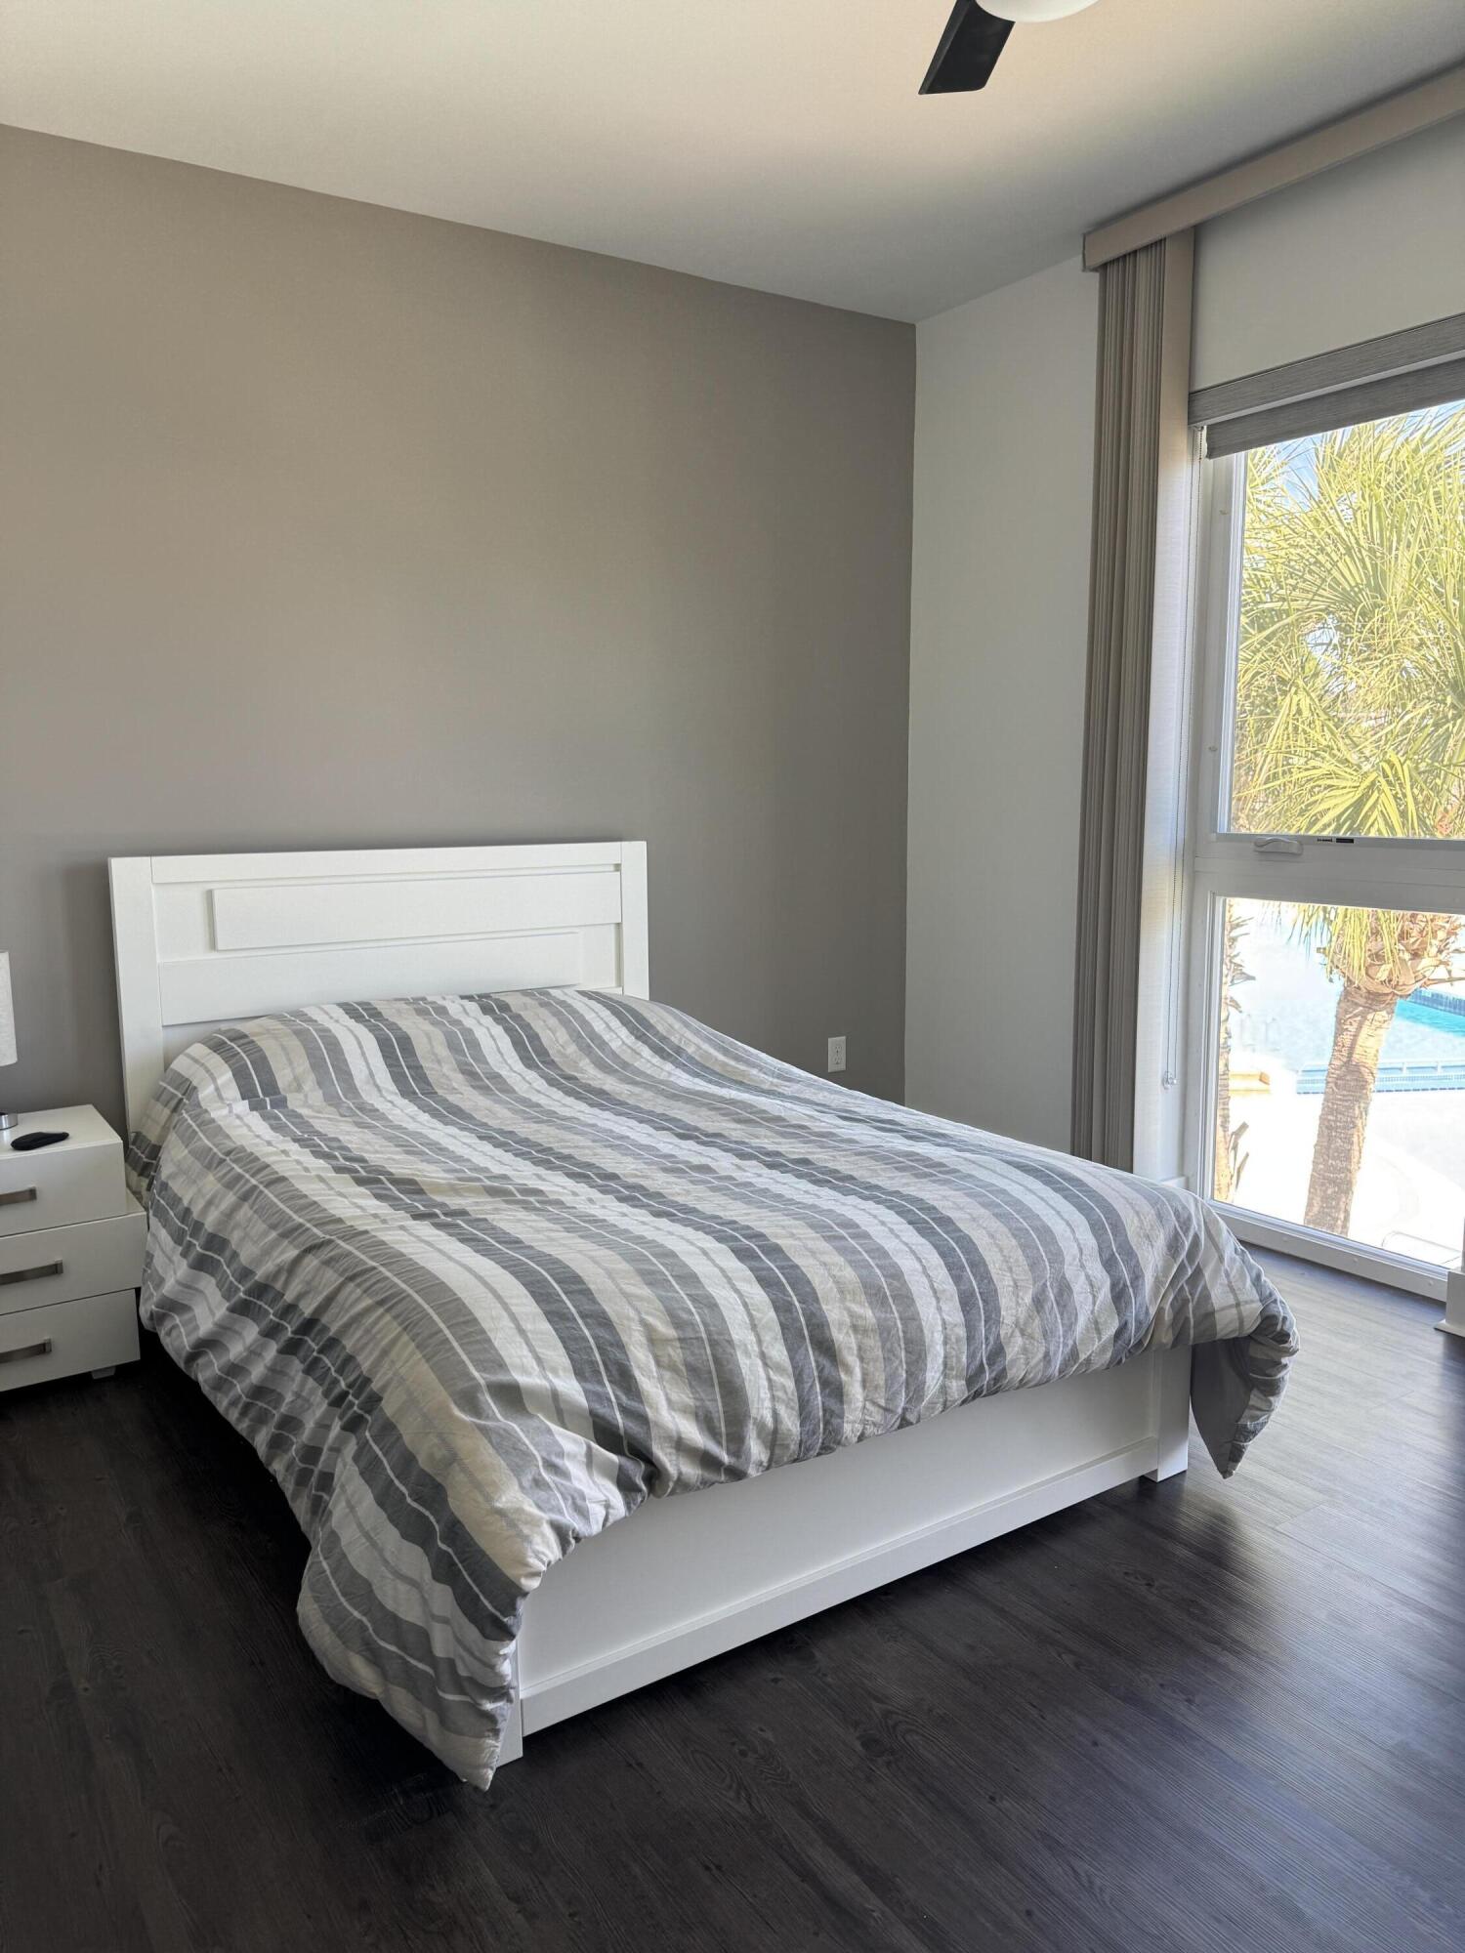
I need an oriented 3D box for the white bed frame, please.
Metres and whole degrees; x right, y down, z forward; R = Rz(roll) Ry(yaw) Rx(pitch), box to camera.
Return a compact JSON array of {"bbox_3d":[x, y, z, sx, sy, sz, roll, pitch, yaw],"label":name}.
[{"bbox_3d":[-0.322,0.307,2.858,1.454,1.079,2.047,-5,10,-33],"label":"white bed frame"}]

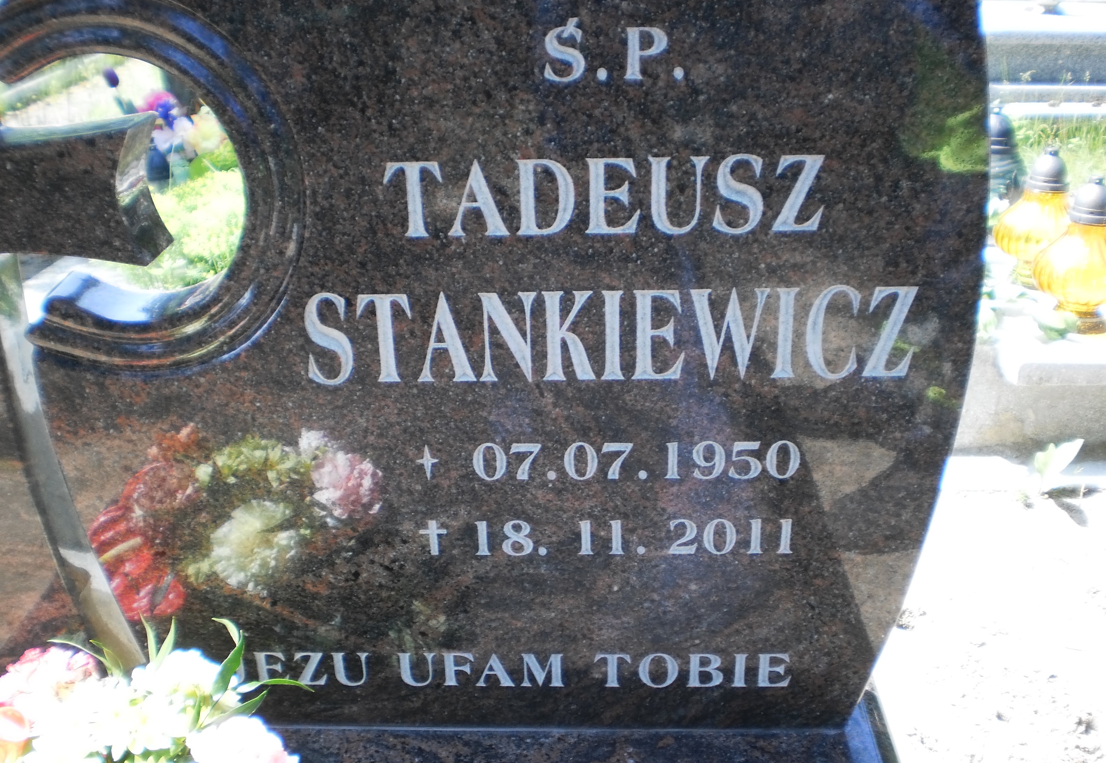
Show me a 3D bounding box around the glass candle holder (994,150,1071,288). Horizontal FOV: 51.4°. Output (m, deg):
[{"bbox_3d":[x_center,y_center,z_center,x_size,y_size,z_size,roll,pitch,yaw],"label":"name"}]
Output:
[{"bbox_3d":[0.973,-0.328,2.280,0.176,0.272,0.176,0,19,3],"label":"glass candle holder"}]

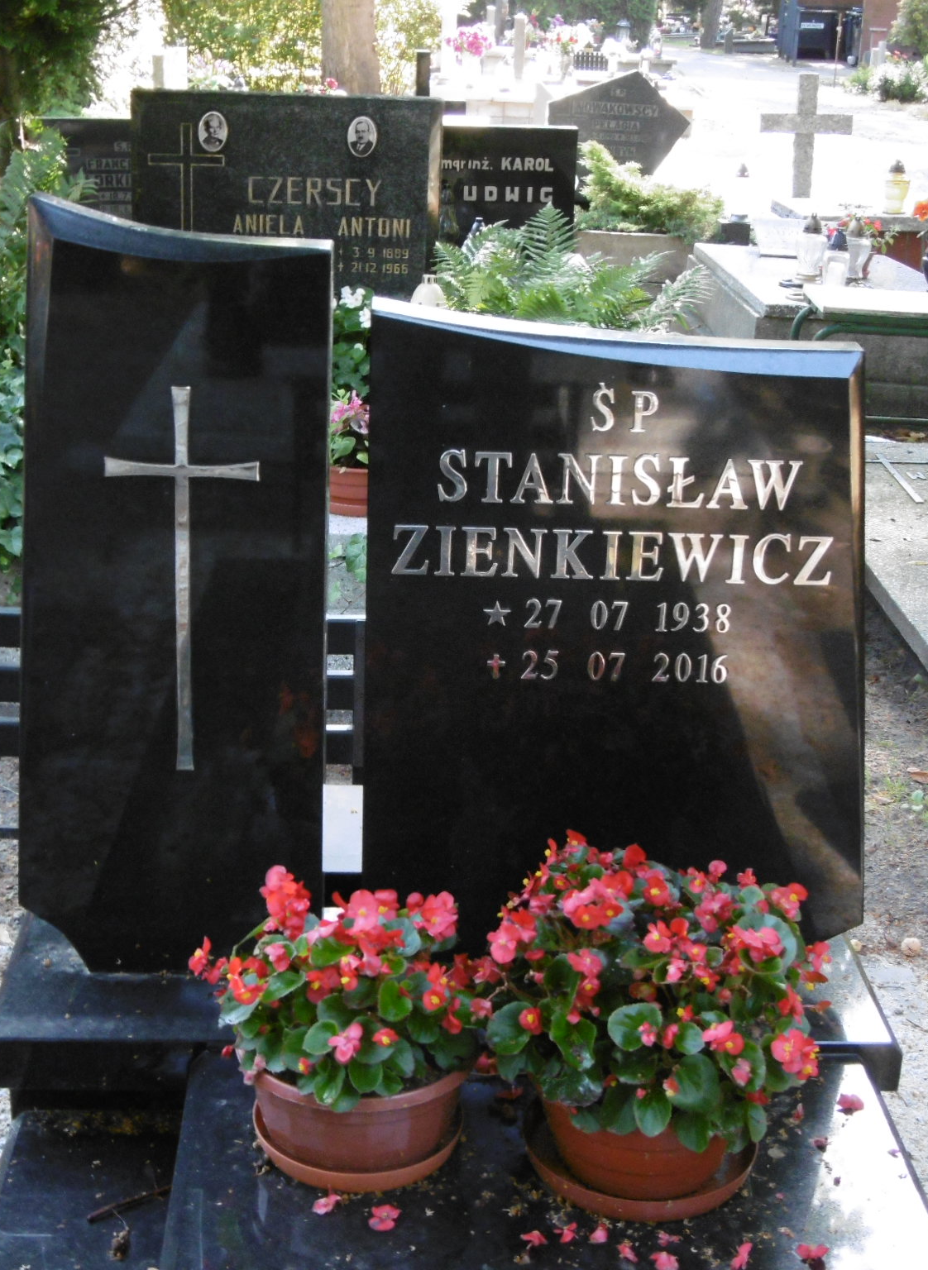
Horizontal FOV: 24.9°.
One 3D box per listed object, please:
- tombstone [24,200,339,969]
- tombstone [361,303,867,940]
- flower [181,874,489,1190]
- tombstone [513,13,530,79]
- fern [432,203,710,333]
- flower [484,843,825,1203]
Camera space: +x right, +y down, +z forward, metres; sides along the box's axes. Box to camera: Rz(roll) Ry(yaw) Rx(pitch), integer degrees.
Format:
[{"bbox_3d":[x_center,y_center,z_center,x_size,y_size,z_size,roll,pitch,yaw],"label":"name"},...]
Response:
[{"bbox_3d":[-0.312,-0.040,2.305,0.335,0.872,0.080,1,18,-3],"label":"tombstone"},{"bbox_3d":[0.185,0.005,2.474,0.600,0.810,0.090,0,15,-3],"label":"tombstone"},{"bbox_3d":[-0.134,0.400,2.283,0.300,0.300,0.280,0,18,-2],"label":"flower"},{"bbox_3d":[0.542,-5.676,20.261,0.150,0.700,0.150,0,18,-2],"label":"tombstone"},{"bbox_3d":[0.329,-1.068,6.350,0.800,0.500,0.650,1,18,-3],"label":"fern"},{"bbox_3d":[0.187,0.364,2.054,0.320,0.331,0.300,1,18,-3],"label":"flower"}]

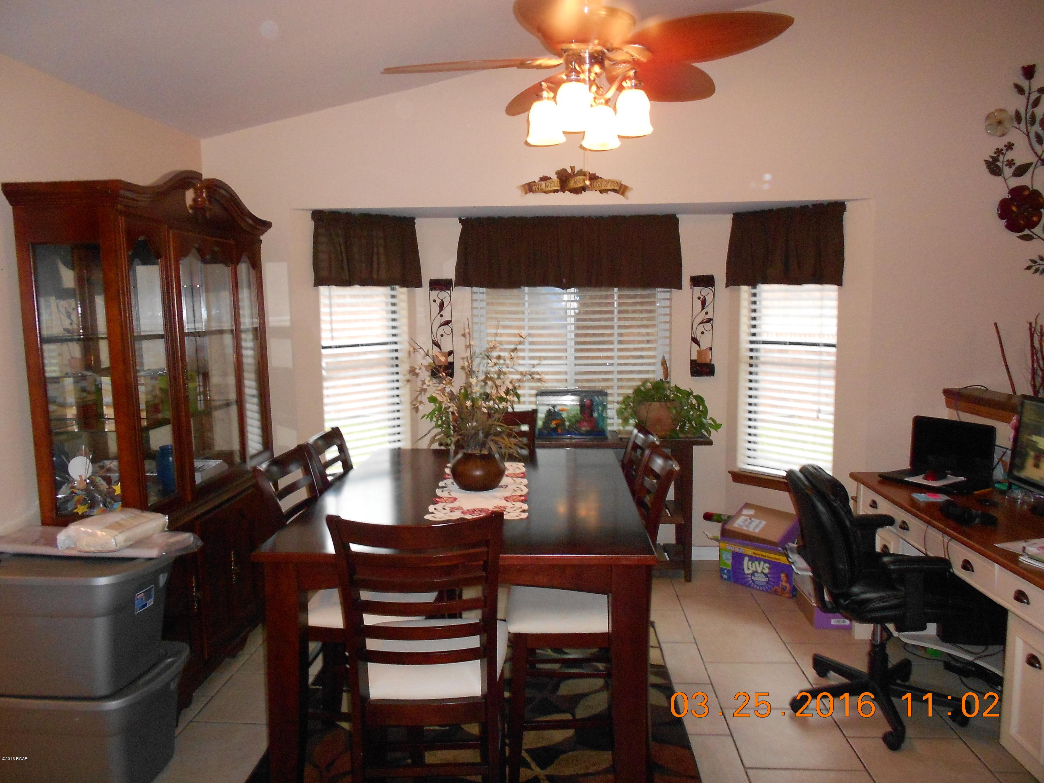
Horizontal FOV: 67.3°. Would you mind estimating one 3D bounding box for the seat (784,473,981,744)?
[{"bbox_3d":[1.341,0.759,3.039,0.667,0.972,0.634,0,6,8],"label":"seat"}]

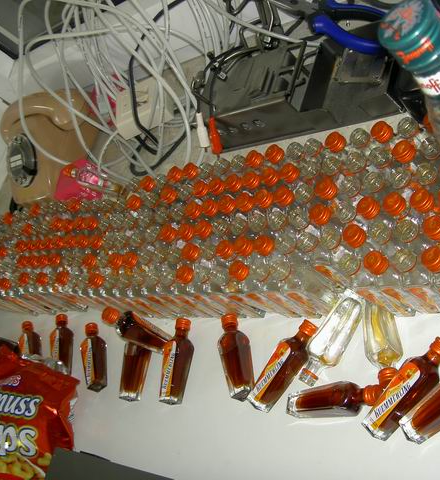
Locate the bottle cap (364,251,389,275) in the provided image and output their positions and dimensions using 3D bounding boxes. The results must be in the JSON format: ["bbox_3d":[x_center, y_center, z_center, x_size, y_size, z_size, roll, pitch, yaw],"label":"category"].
[{"bbox_3d":[0.124,0.018,0.573,0.018,0.010,0.018,-6,58,43],"label":"bottle cap"}]

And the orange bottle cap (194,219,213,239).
[{"bbox_3d":[-0.017,-0.011,0.740,0.018,0.010,0.018,-26,46,31],"label":"orange bottle cap"}]

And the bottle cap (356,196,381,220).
[{"bbox_3d":[0.125,-0.027,0.606,0.018,0.010,0.018,-6,58,43],"label":"bottle cap"}]

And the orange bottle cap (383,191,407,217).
[{"bbox_3d":[0.144,-0.029,0.594,0.018,0.011,0.018,-6,59,44],"label":"orange bottle cap"}]

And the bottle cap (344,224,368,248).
[{"bbox_3d":[0.107,-0.003,0.573,0.016,0.010,0.016,-5,64,46],"label":"bottle cap"}]

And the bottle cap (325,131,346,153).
[{"bbox_3d":[0.115,-0.098,0.720,0.018,0.012,0.018,-6,59,44],"label":"bottle cap"}]

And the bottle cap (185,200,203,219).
[{"bbox_3d":[-0.029,-0.033,0.803,0.018,0.012,0.018,-6,61,45],"label":"bottle cap"}]

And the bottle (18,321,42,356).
[{"bbox_3d":[-0.284,0.165,1.072,0.025,0.025,0.098,-38,44,23],"label":"bottle"}]

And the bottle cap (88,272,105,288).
[{"bbox_3d":[-0.150,0.049,0.875,0.018,0.012,0.018,-6,61,45],"label":"bottle cap"}]

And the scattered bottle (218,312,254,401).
[{"bbox_3d":[0.015,0.116,0.743,0.024,0.024,0.093,-33,43,26],"label":"scattered bottle"}]

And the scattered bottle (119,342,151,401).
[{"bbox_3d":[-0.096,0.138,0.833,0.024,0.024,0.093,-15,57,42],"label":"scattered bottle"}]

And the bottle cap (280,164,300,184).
[{"bbox_3d":[0.073,-0.067,0.742,0.018,0.012,0.018,-6,59,44],"label":"bottle cap"}]

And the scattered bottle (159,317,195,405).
[{"bbox_3d":[-0.047,0.131,0.796,0.024,0.024,0.093,-19,50,37],"label":"scattered bottle"}]

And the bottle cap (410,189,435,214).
[{"bbox_3d":[0.161,-0.031,0.573,0.018,0.010,0.018,-6,58,43],"label":"bottle cap"}]

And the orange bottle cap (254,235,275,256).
[{"bbox_3d":[0.042,0.005,0.676,0.018,0.011,0.018,-6,59,44],"label":"orange bottle cap"}]

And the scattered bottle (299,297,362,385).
[{"bbox_3d":[0.109,0.095,0.700,0.025,0.025,0.097,26,85,51],"label":"scattered bottle"}]

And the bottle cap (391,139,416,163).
[{"bbox_3d":[0.156,-0.075,0.610,0.018,0.010,0.018,-6,58,43],"label":"bottle cap"}]

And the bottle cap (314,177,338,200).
[{"bbox_3d":[0.103,-0.050,0.697,0.018,0.012,0.018,-6,59,44],"label":"bottle cap"}]

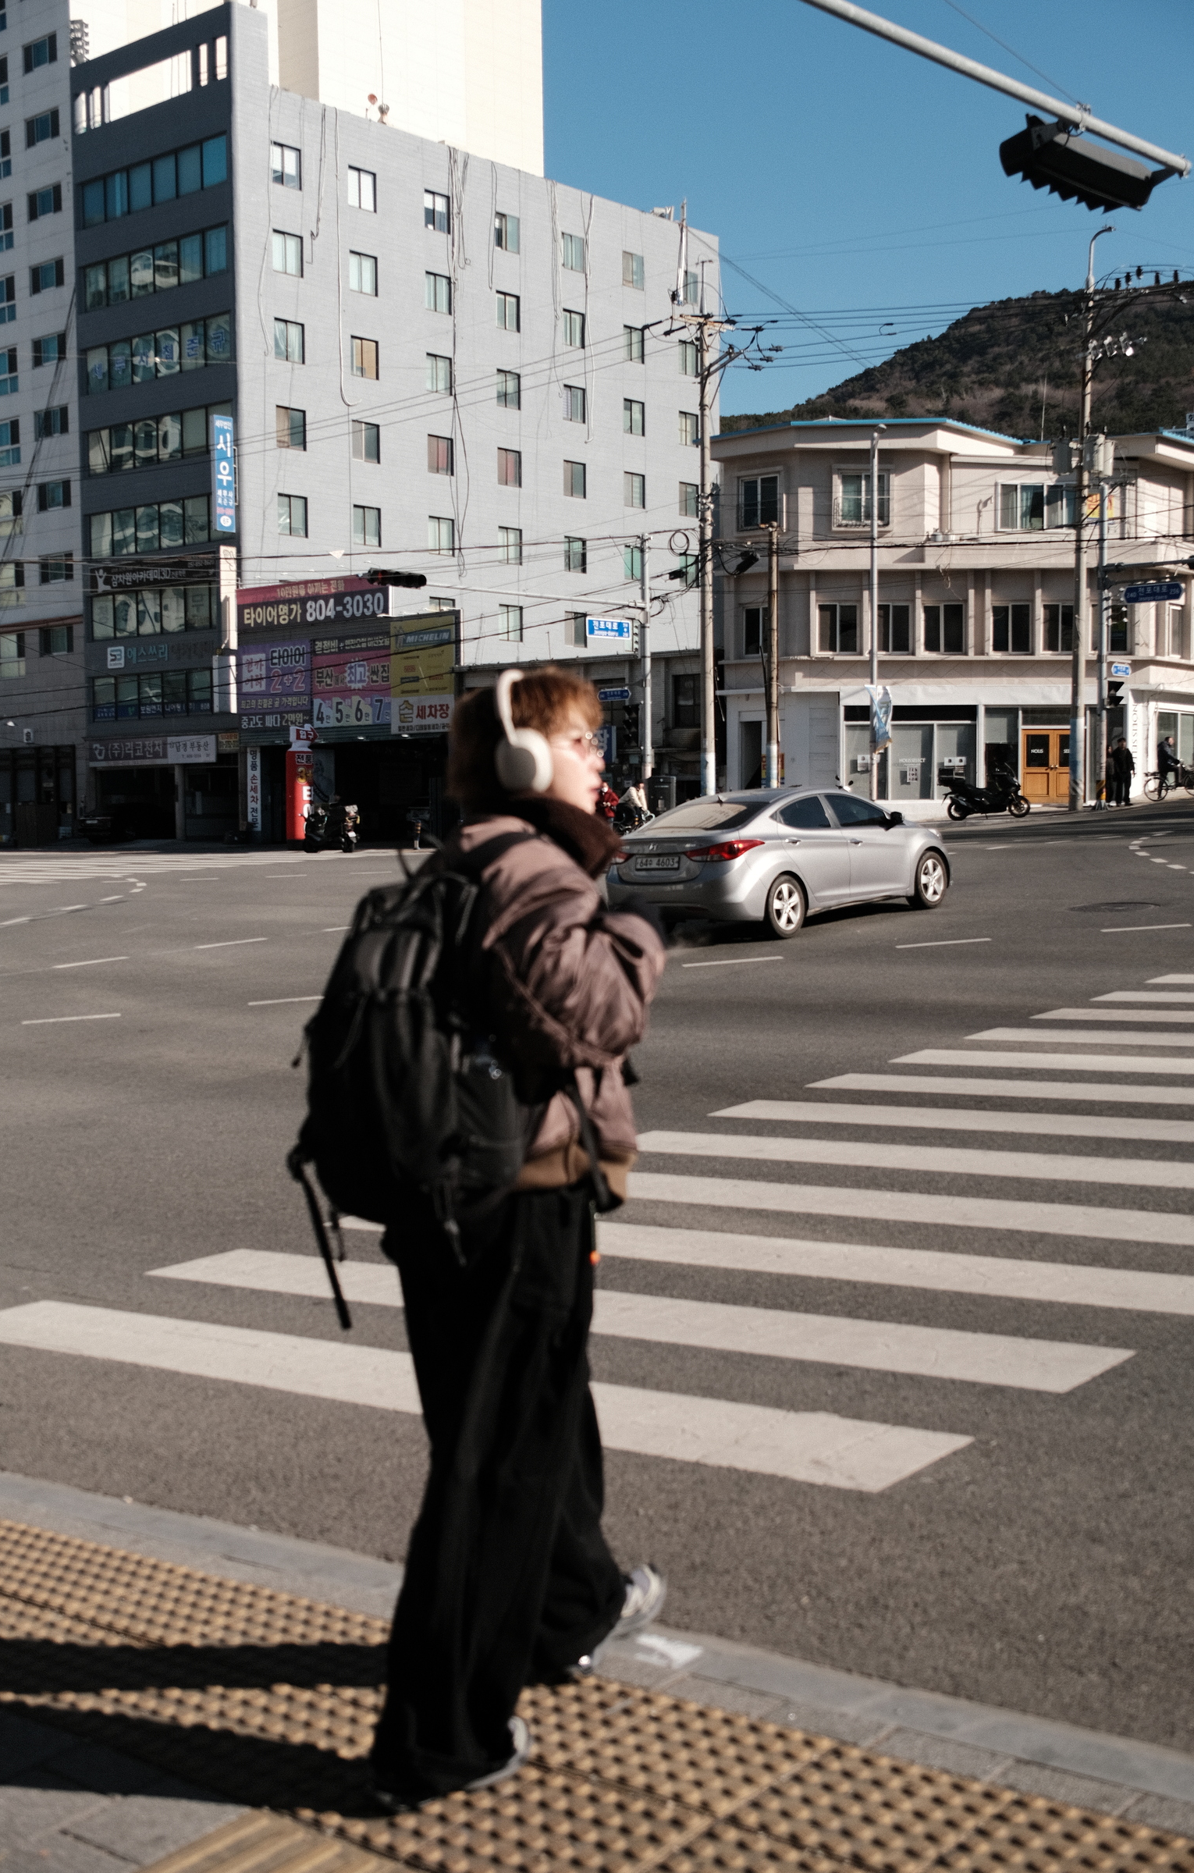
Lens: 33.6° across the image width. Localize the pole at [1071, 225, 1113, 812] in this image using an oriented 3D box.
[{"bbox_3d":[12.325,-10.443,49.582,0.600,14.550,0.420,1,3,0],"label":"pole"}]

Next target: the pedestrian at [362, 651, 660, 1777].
[{"bbox_3d":[-0.125,0.405,3.030,0.620,1.650,0.520,-4,5,-42],"label":"pedestrian"}]

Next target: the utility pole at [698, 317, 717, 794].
[{"bbox_3d":[2.760,-8.870,49.500,0.370,13.100,0.370,0,4,0],"label":"utility pole"}]

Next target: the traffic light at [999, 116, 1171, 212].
[{"bbox_3d":[3.328,-5.300,13.600,1.380,0.360,0.410,-3,-4,-45],"label":"traffic light"}]

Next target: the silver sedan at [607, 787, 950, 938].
[{"bbox_3d":[2.150,-0.897,21.358,1.775,1.435,4.530,4,9,42],"label":"silver sedan"}]

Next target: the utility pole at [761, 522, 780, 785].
[{"bbox_3d":[4.351,-6.402,49.276,0.330,7.800,0.300,0,3,0],"label":"utility pole"}]

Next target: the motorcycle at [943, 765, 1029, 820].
[{"bbox_3d":[9.535,-3.525,48.500,2.120,1.400,0.780,-2,4,-2],"label":"motorcycle"}]

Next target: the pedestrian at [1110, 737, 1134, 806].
[{"bbox_3d":[13.557,-4.247,51.000,0.560,1.730,0.360,-1,4,-6],"label":"pedestrian"}]

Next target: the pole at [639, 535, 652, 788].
[{"bbox_3d":[1.182,-5.880,47.284,0.230,7.520,0.230,0,3,0],"label":"pole"}]

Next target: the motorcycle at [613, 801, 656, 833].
[{"bbox_3d":[0.853,-2.683,48.000,1.900,1.150,0.720,2,4,30],"label":"motorcycle"}]

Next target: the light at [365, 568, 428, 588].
[{"bbox_3d":[-4.464,-7.963,44.000,1.400,0.400,0.450,-3,4,-40],"label":"light"}]

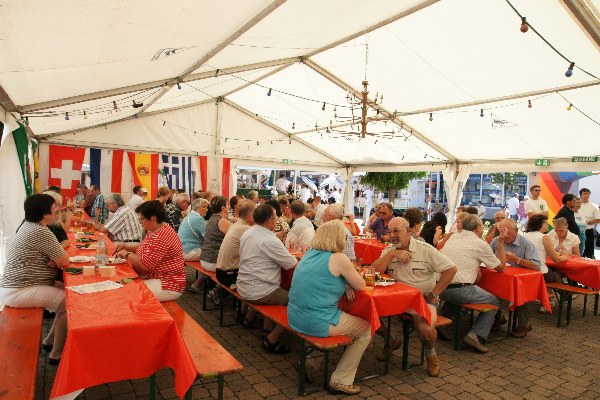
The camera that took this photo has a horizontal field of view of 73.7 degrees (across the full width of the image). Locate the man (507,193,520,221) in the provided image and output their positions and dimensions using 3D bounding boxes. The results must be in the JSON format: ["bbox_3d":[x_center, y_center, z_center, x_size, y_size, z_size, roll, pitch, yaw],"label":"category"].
[{"bbox_3d":[7.528,0.594,14.224,0.500,1.690,0.360,3,2,27],"label":"man"}]

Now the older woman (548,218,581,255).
[{"bbox_3d":[4.108,0.945,6.343,0.750,1.290,0.520,1,2,-40],"label":"older woman"}]

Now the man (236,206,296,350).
[{"bbox_3d":[-0.205,0.729,3.797,0.741,1.370,0.526,1,2,-31],"label":"man"}]

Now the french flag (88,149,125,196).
[{"bbox_3d":[-5.277,-0.682,10.894,0.860,1.420,0.070,3,0,-31],"label":"french flag"}]

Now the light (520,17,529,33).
[{"bbox_3d":[1.684,-1.316,3.000,0.062,0.125,0.062,1,2,-31],"label":"light"}]

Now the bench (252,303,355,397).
[{"bbox_3d":[-0.316,1.177,3.683,0.255,0.475,2.170,1,2,-31],"label":"bench"}]

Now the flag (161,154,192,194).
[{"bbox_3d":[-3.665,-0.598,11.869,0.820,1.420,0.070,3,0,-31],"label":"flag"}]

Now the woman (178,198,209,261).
[{"bbox_3d":[-1.400,0.672,5.886,0.720,1.320,0.500,2,2,-32],"label":"woman"}]

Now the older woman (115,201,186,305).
[{"bbox_3d":[-1.405,0.687,3.670,0.624,1.365,0.526,1,2,-31],"label":"older woman"}]

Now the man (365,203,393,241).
[{"bbox_3d":[1.481,0.771,6.985,0.750,1.340,0.520,2,2,-32],"label":"man"}]

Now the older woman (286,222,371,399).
[{"bbox_3d":[0.236,0.834,3.234,0.730,1.320,0.500,2,2,-29],"label":"older woman"}]

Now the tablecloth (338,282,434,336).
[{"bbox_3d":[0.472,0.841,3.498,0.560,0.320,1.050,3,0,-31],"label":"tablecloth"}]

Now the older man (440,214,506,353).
[{"bbox_3d":[1.838,0.856,4.286,0.800,1.370,0.520,2,2,-29],"label":"older man"}]

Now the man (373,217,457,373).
[{"bbox_3d":[0.984,0.829,3.619,0.680,1.320,0.700,3,1,36],"label":"man"}]

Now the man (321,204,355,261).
[{"bbox_3d":[0.337,0.767,4.442,0.750,1.360,0.540,3,0,-26],"label":"man"}]

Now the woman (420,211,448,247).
[{"bbox_3d":[1.535,0.842,4.641,0.720,1.340,0.500,3,0,-31],"label":"woman"}]

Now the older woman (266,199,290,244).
[{"bbox_3d":[-0.367,0.719,5.628,0.720,1.360,0.500,3,1,-41],"label":"older woman"}]

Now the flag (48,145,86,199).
[{"bbox_3d":[-5.550,-0.573,9.553,0.762,1.378,0.080,2,2,-32],"label":"flag"}]

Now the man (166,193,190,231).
[{"bbox_3d":[-1.838,0.592,6.446,0.663,1.365,0.517,1,2,-31],"label":"man"}]

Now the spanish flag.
[{"bbox_3d":[-4.494,-0.614,11.368,0.820,1.420,0.070,3,0,-31],"label":"spanish flag"}]

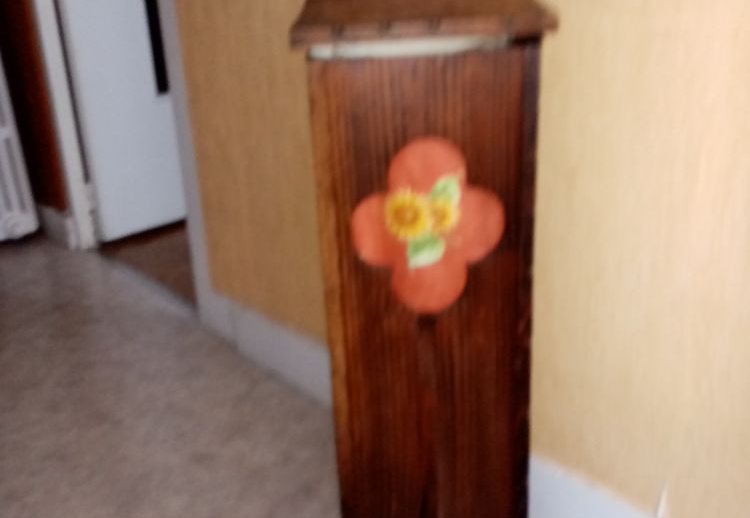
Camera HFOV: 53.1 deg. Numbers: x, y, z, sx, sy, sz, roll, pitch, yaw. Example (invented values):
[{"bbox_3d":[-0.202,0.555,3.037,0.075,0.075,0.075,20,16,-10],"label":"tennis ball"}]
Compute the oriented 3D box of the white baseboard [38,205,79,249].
[{"bbox_3d":[-0.998,-0.108,2.352,0.026,0.104,0.250,-18,24,-37],"label":"white baseboard"}]

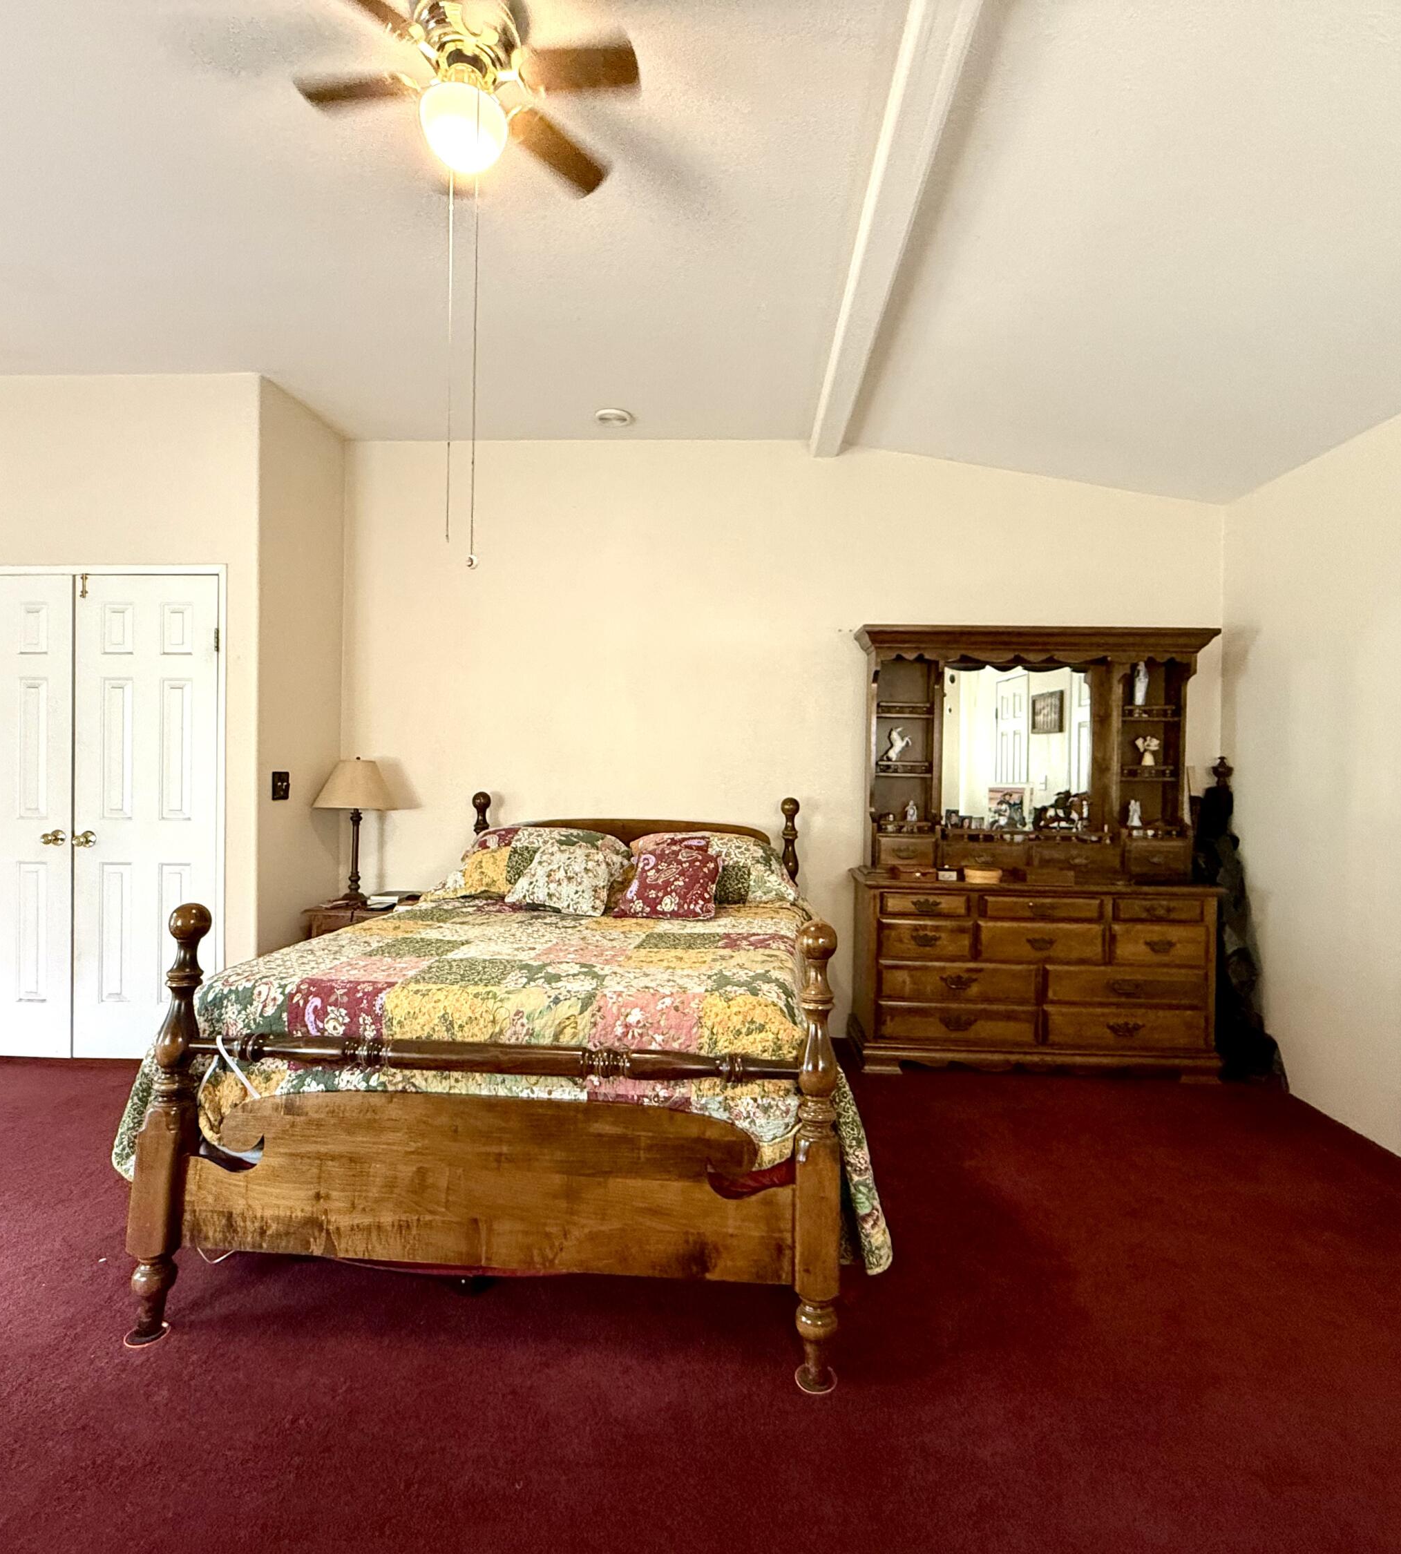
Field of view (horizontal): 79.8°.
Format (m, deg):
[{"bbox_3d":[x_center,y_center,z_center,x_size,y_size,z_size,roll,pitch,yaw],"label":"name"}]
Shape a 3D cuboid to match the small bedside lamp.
[{"bbox_3d":[-1.619,0.258,3.920,0.396,0.683,0.396,1,1,4],"label":"small bedside lamp"}]

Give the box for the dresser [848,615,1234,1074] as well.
[{"bbox_3d":[1.411,0.300,3.653,1.455,1.856,0.475,1,1,4],"label":"dresser"}]

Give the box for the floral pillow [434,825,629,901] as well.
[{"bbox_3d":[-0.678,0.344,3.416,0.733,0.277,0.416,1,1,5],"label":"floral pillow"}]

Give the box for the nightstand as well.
[{"bbox_3d":[-1.485,0.893,3.910,0.544,0.594,0.406,1,1,4],"label":"nightstand"}]

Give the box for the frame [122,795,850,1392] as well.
[{"bbox_3d":[-0.376,0.652,2.742,1.495,1.126,2.059,1,1,5],"label":"frame"}]

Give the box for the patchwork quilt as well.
[{"bbox_3d":[-0.384,0.750,2.673,1.713,0.594,1.703,1,1,5],"label":"patchwork quilt"}]

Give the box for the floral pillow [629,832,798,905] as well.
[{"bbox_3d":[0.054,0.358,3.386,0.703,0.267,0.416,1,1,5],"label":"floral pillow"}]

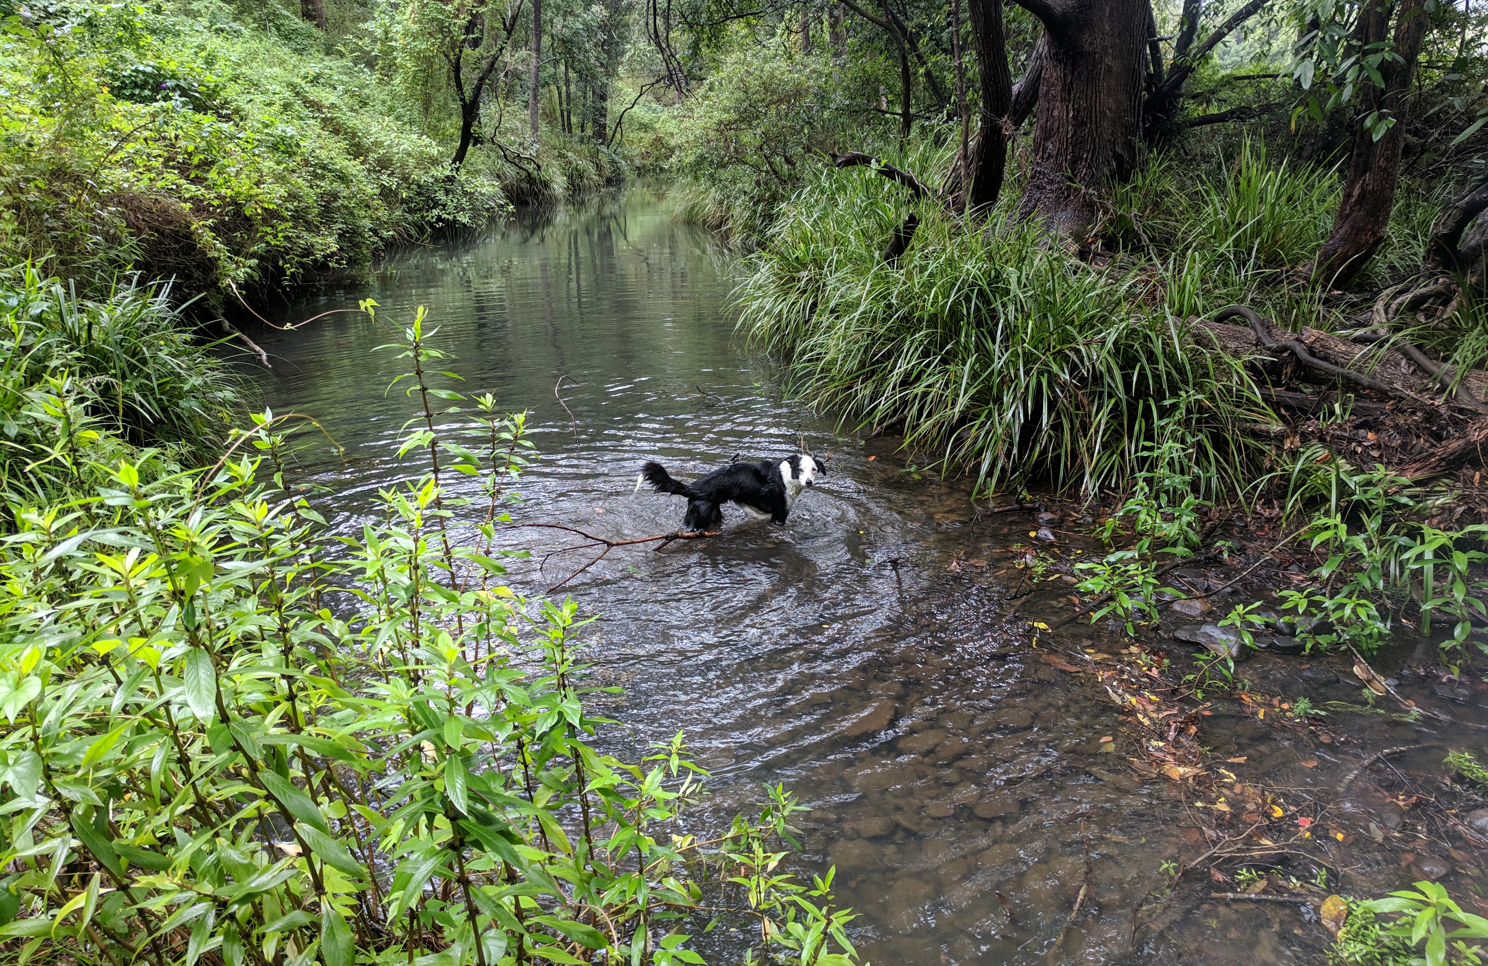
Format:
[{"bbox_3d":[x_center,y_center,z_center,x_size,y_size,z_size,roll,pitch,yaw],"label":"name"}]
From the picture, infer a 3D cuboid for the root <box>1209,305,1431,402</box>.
[{"bbox_3d":[3.360,-0.776,6.585,1.120,0.360,0.300,15,23,38],"label":"root"}]

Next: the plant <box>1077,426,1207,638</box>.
[{"bbox_3d":[1.540,0.216,4.405,0.440,0.700,0.400,0,18,0],"label":"plant"}]

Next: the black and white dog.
[{"bbox_3d":[-0.070,0.088,5.553,0.900,0.440,0.250,-6,19,-17],"label":"black and white dog"}]

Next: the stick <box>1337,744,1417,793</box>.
[{"bbox_3d":[2.000,0.889,3.521,0.400,0.040,0.110,-11,21,-30],"label":"stick"}]

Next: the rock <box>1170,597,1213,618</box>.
[{"bbox_3d":[1.860,0.519,4.652,0.145,0.065,0.130,0,18,0],"label":"rock"}]

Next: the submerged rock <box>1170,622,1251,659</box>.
[{"bbox_3d":[1.825,0.609,4.345,0.260,0.080,0.190,10,21,28],"label":"submerged rock"}]

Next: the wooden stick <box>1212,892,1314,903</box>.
[{"bbox_3d":[1.360,1.085,2.938,0.260,0.025,0.028,2,18,5],"label":"wooden stick"}]

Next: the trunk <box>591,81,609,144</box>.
[{"bbox_3d":[-3.870,-9.936,29.892,0.420,1.750,0.420,0,18,0],"label":"trunk"}]

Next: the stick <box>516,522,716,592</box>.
[{"bbox_3d":[-0.630,0.311,5.226,0.960,0.130,0.600,-2,18,-5],"label":"stick"}]

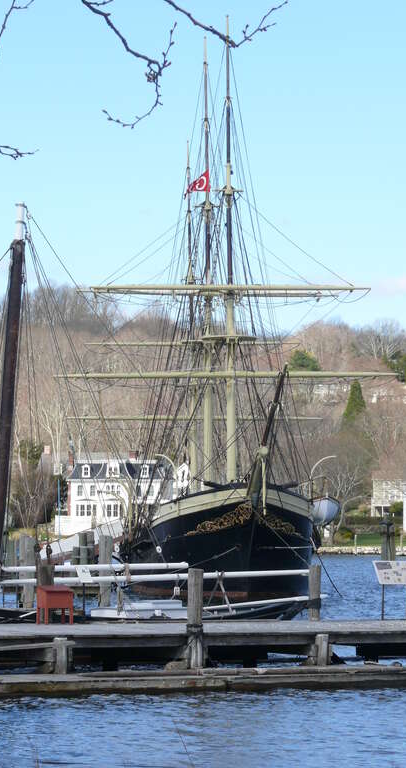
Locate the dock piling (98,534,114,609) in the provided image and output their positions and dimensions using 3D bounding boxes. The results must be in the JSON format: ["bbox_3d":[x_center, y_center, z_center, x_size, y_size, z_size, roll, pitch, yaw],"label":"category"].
[{"bbox_3d":[-3.518,6.819,99.781,0.480,2.850,0.450,0,-3,0],"label":"dock piling"}]

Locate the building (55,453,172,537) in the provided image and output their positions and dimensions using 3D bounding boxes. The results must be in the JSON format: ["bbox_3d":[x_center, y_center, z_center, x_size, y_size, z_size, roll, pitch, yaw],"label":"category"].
[{"bbox_3d":[-12.516,15.452,384.716,14.600,11.500,11.000,-1,-3,10],"label":"building"}]

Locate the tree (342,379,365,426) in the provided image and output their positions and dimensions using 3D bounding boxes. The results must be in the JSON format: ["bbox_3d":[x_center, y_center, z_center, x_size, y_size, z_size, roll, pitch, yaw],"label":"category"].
[{"bbox_3d":[28.475,3.500,520.516,4.300,8.400,4.300,0,-3,0],"label":"tree"}]

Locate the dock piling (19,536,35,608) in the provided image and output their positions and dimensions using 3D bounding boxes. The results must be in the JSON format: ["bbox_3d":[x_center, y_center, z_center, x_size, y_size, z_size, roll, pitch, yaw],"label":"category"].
[{"bbox_3d":[-6.347,6.819,99.781,0.550,2.850,0.500,0,-3,0],"label":"dock piling"}]

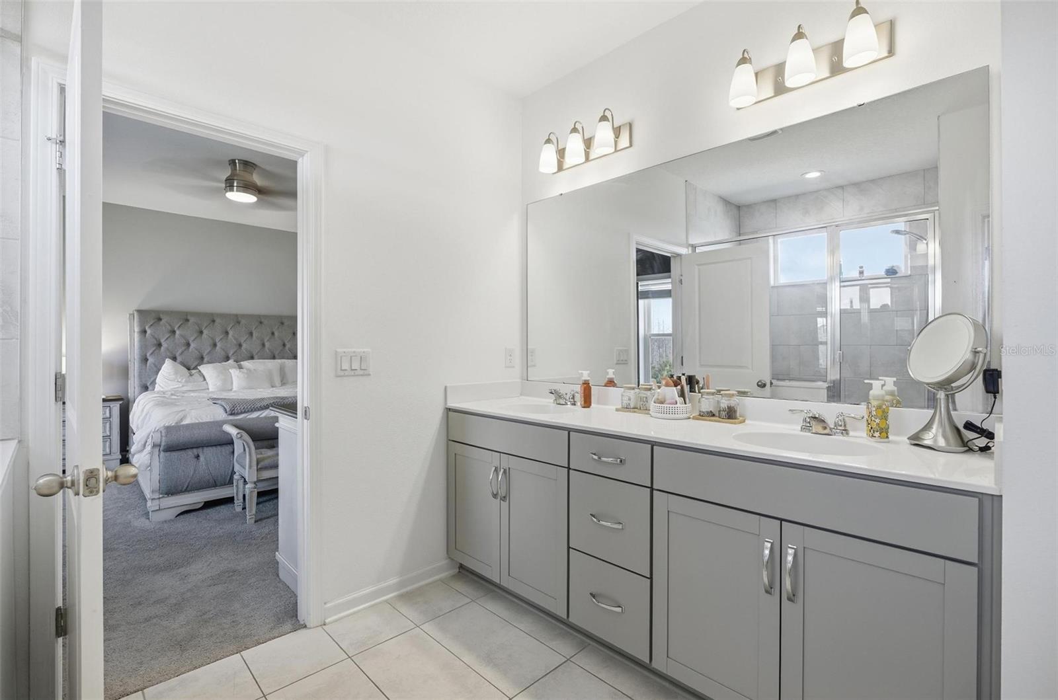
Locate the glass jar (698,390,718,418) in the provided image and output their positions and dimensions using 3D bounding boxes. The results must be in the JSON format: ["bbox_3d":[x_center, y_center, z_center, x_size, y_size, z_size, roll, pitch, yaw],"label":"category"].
[{"bbox_3d":[0.797,0.238,2.085,0.078,0.113,0.078,0,0,0],"label":"glass jar"}]

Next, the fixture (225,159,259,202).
[{"bbox_3d":[-2.442,-1.437,3.994,0.251,0.288,0.251,0,0,-45],"label":"fixture"}]

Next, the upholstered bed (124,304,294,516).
[{"bbox_3d":[-2.708,0.371,4.833,2.050,1.620,2.520,0,0,-43],"label":"upholstered bed"}]

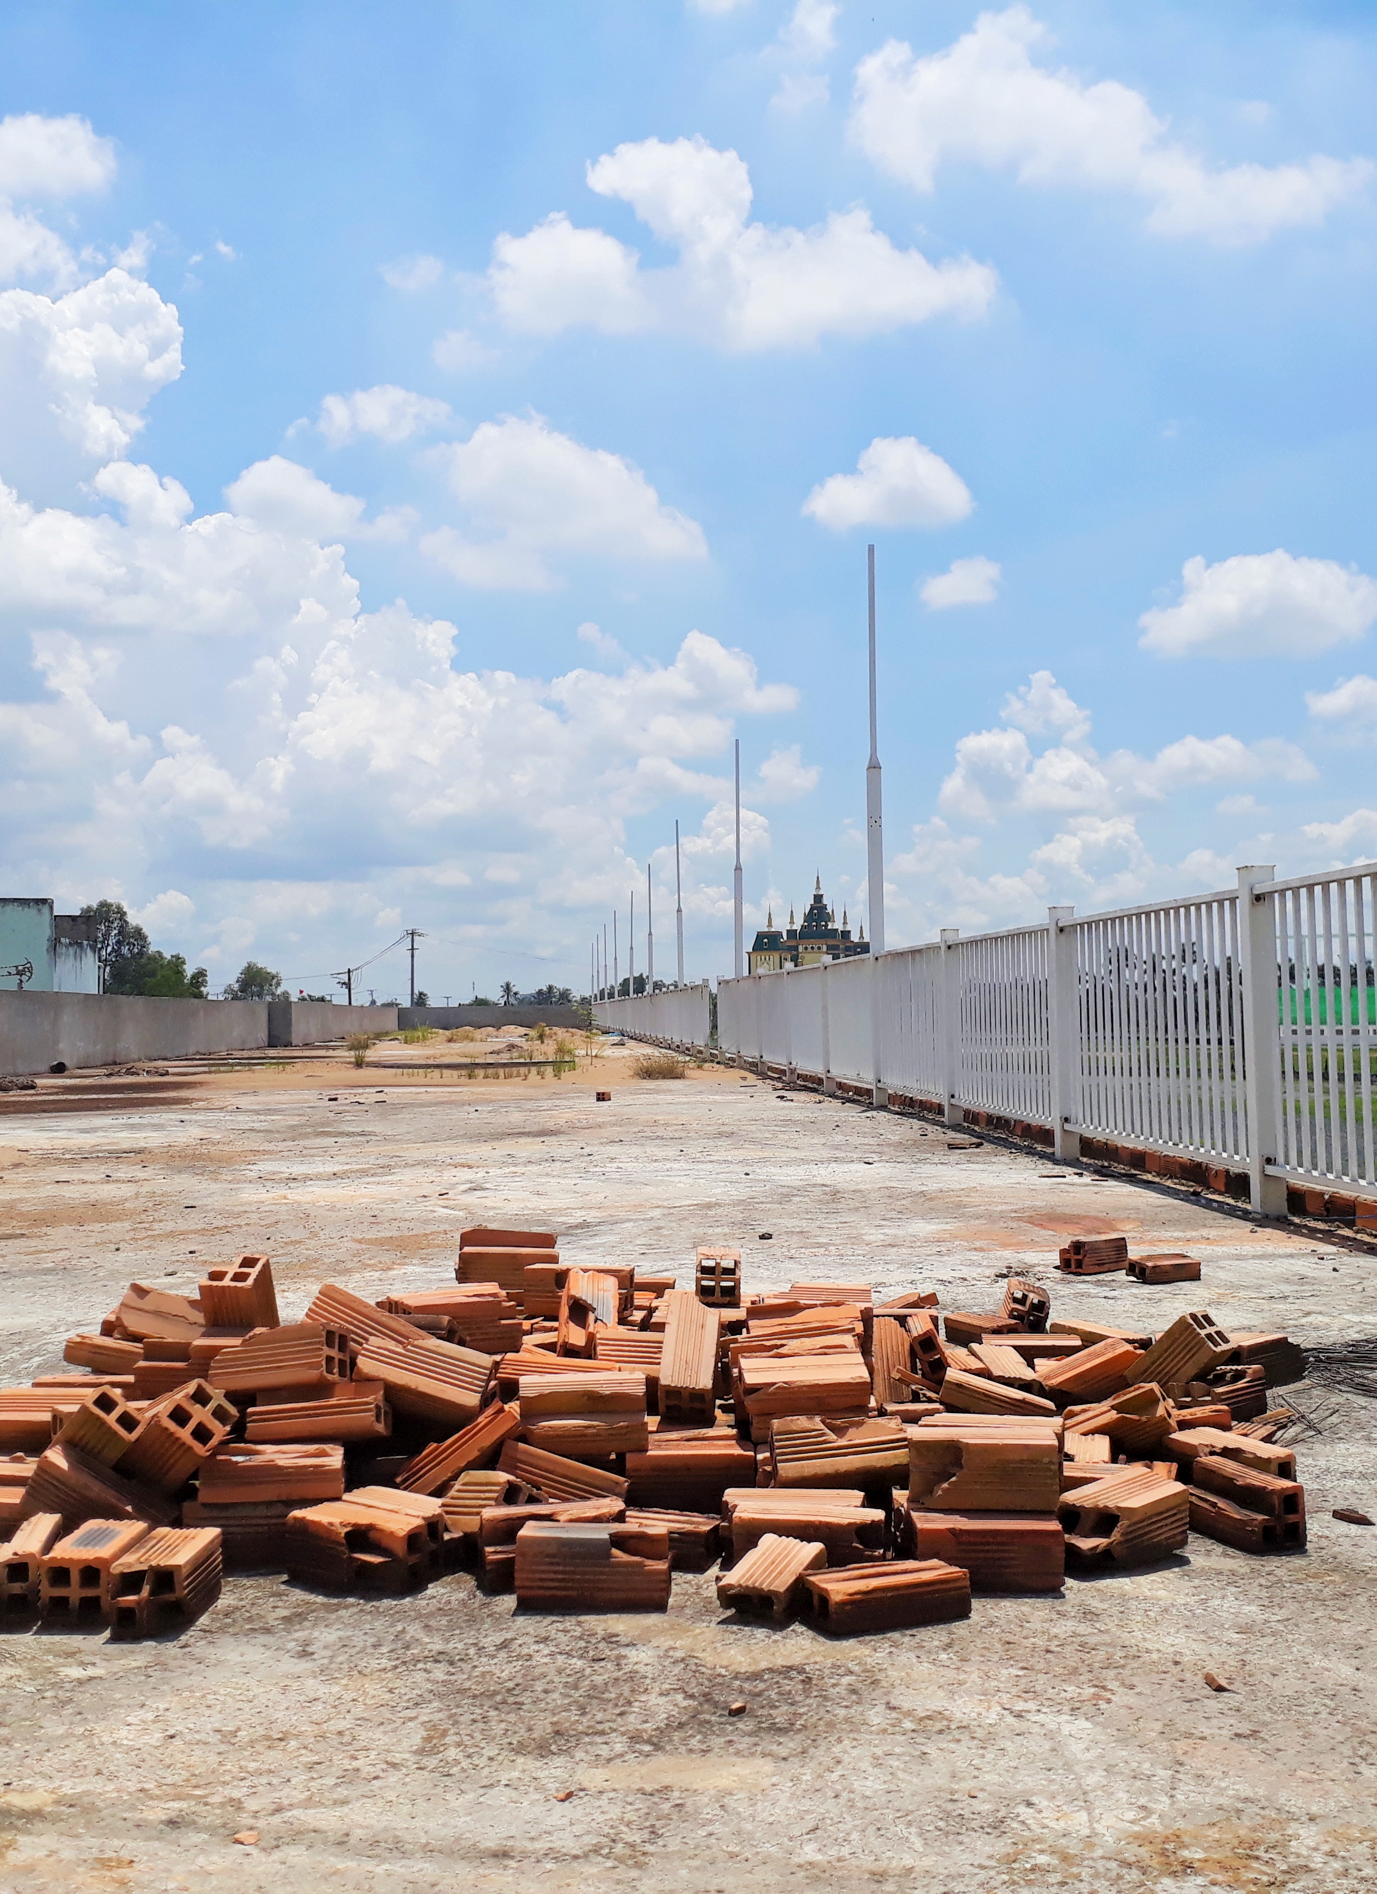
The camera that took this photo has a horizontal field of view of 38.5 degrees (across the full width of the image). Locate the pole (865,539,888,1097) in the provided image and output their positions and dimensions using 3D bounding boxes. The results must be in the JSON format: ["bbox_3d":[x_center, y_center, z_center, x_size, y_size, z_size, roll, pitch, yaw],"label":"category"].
[{"bbox_3d":[1.421,-0.923,14.922,0.095,4.250,0.095,-1,-2,-4],"label":"pole"}]

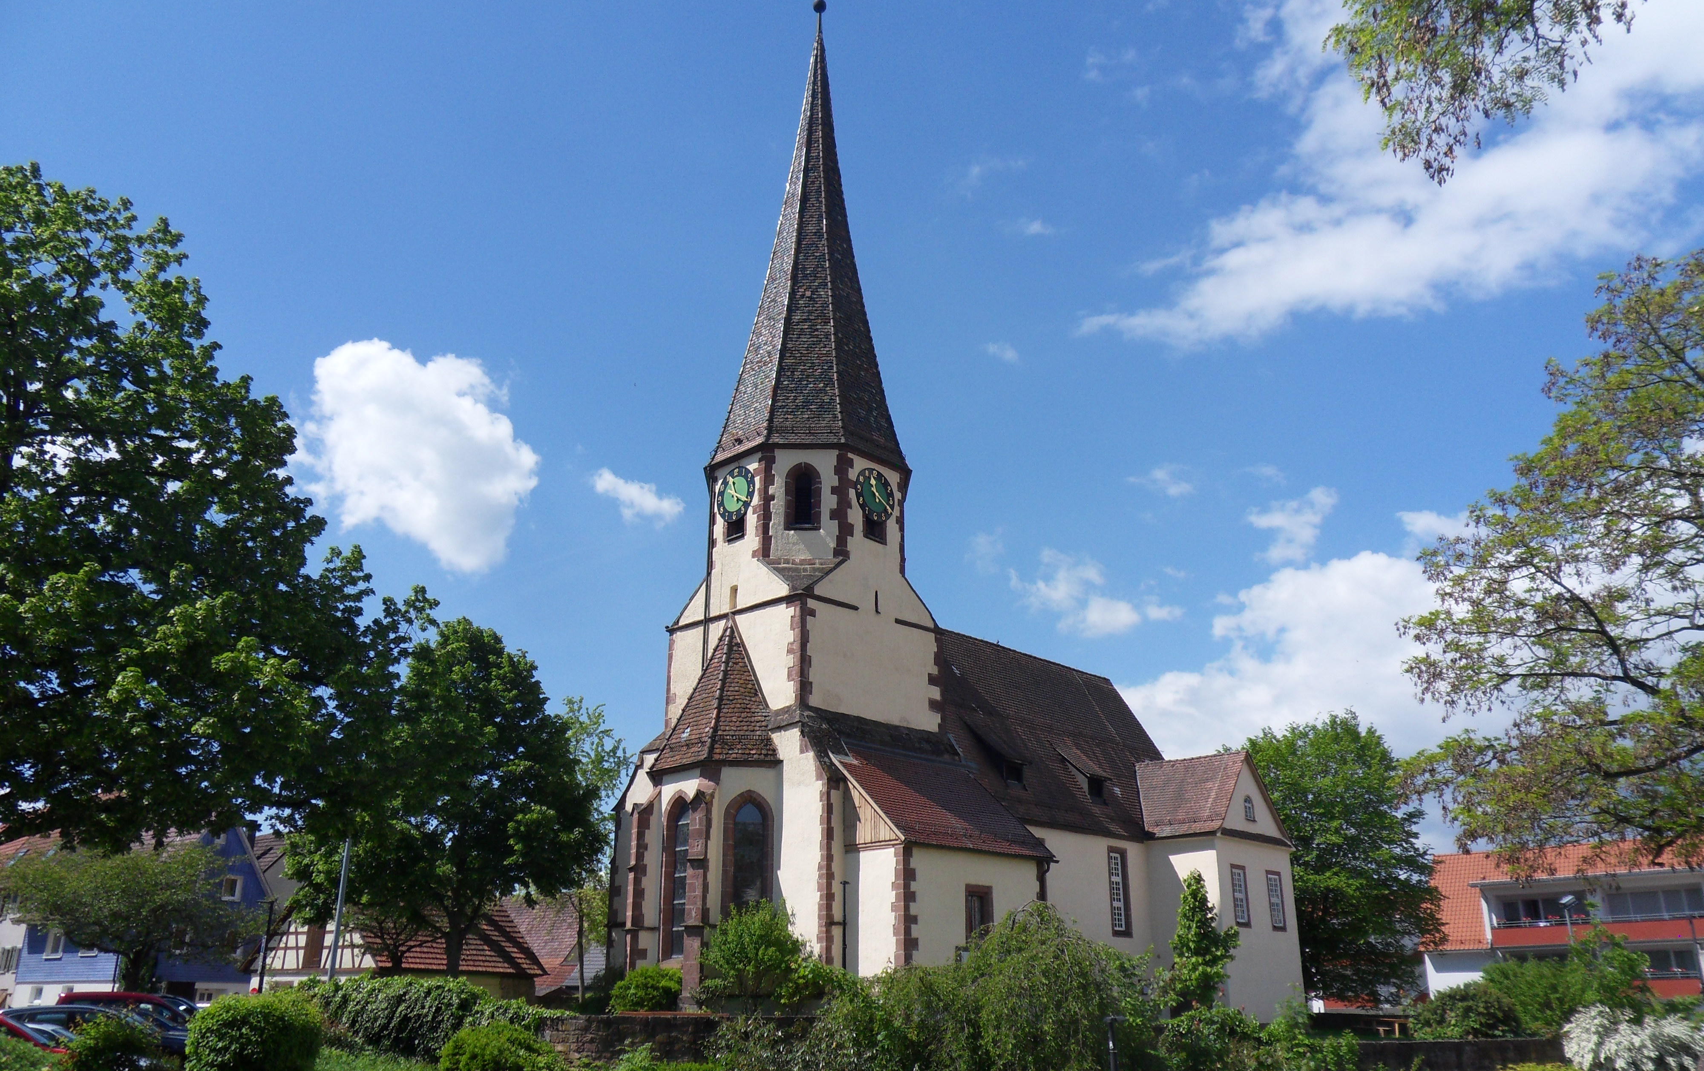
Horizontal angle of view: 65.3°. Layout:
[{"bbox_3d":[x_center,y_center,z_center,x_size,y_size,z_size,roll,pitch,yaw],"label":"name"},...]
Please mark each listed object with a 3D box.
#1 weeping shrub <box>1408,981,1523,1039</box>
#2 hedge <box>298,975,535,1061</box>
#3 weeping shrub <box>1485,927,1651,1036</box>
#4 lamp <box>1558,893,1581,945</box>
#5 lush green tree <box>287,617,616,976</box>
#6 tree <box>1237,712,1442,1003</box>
[{"bbox_3d":[18.029,13.978,39.067,3.400,1.760,2.800,-8,-21,22],"label":"weeping shrub"},{"bbox_3d":[-9.536,10.744,29.617,5.300,1.780,1.500,2,-19,-5],"label":"hedge"},{"bbox_3d":[22.759,14.205,42.165,5.200,3.480,4.200,-10,-22,25],"label":"weeping shrub"},{"bbox_3d":[25.383,15.139,46.605,0.450,5.050,0.600,14,-24,-34],"label":"lamp"},{"bbox_3d":[-12.660,8.779,41.437,9.800,12.920,9.800,6,-20,-16],"label":"lush green tree"},{"bbox_3d":[22.222,15.104,60.927,9.800,14.210,9.800,-7,-20,18],"label":"tree"}]

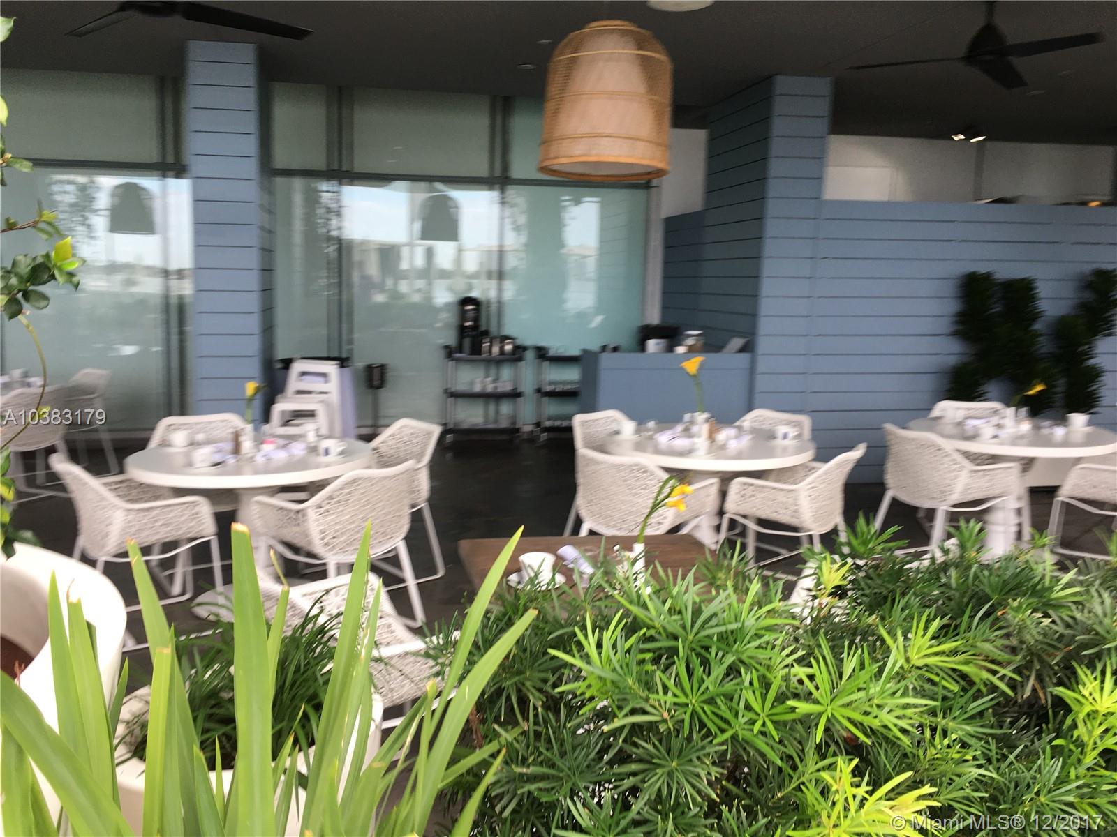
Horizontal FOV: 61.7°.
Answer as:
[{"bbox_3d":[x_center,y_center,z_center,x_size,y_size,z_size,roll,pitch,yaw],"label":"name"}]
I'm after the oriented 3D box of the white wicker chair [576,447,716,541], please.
[{"bbox_3d":[0.408,0.512,4.604,0.621,0.808,0.606,7,10,36],"label":"white wicker chair"}]

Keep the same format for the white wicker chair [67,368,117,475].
[{"bbox_3d":[-3.961,0.041,7.531,0.621,0.808,0.606,6,10,35],"label":"white wicker chair"}]

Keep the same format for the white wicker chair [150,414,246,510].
[{"bbox_3d":[-1.884,0.436,5.113,0.640,0.820,0.610,-5,10,-33],"label":"white wicker chair"}]

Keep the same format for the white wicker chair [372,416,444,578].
[{"bbox_3d":[-0.970,0.440,5.014,0.621,0.808,0.606,9,12,43],"label":"white wicker chair"}]

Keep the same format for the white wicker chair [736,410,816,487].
[{"bbox_3d":[1.144,0.381,5.514,0.621,0.808,0.606,9,12,43],"label":"white wicker chair"}]

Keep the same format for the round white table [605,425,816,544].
[{"bbox_3d":[0.815,0.495,5.216,1.150,0.761,1.150,1,8,0],"label":"round white table"}]

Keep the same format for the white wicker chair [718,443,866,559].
[{"bbox_3d":[1.187,0.496,4.747,0.606,0.808,0.621,6,10,32],"label":"white wicker chair"}]

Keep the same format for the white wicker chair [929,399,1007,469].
[{"bbox_3d":[2.843,0.326,6.372,0.640,0.820,0.610,2,9,9],"label":"white wicker chair"}]

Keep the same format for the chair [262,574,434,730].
[{"bbox_3d":[-0.624,0.775,2.792,0.606,0.808,0.621,-5,10,-34],"label":"chair"}]

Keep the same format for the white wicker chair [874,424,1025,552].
[{"bbox_3d":[2.147,0.430,5.236,0.606,0.808,0.621,-3,9,-24],"label":"white wicker chair"}]

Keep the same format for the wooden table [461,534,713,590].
[{"bbox_3d":[0.124,0.815,2.754,0.778,0.752,0.788,-1,9,-9],"label":"wooden table"}]

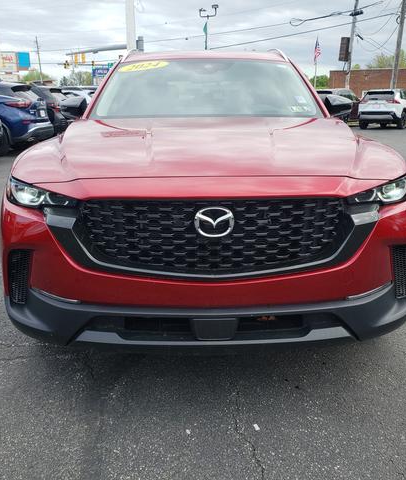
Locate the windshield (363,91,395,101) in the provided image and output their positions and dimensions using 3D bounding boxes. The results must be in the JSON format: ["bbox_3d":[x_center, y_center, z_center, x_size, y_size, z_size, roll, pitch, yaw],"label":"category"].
[{"bbox_3d":[8.018,-6.564,21.836,1.280,0.440,0.220,11,19,32],"label":"windshield"}]

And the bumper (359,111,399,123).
[{"bbox_3d":[7.674,-5.370,20.900,1.800,0.500,0.450,13,21,37],"label":"bumper"}]

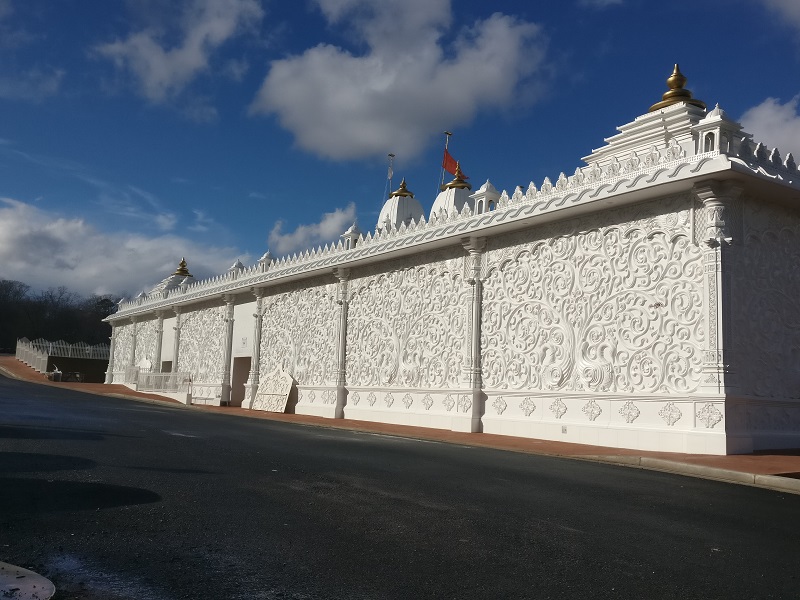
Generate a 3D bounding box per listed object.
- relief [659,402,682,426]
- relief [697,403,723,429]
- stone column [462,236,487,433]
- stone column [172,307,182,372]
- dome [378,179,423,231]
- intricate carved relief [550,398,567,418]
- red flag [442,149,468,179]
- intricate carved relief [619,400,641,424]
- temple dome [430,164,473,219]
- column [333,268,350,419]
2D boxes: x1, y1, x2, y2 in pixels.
[{"bbox_3d":[6.988,2.955,16.702,0.060,0.620,0.650,9,-11,-37],"label":"relief"},{"bbox_3d":[7.520,2.802,15.698,0.060,0.620,0.650,9,-11,-37],"label":"relief"},{"bbox_3d":[2.223,0.987,19.114,0.500,5.757,0.500,7,-10,-38],"label":"stone column"},{"bbox_3d":[-16.328,3.859,46.616,0.520,6.608,0.780,9,-11,-37],"label":"stone column"},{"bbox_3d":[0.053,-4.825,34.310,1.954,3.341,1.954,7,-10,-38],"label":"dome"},{"bbox_3d":[4.778,3.278,19.508,0.060,0.620,0.650,9,-11,-37],"label":"intricate carved relief"},{"bbox_3d":[3.176,-7.673,36.376,1.434,1.593,0.250,1,-8,0],"label":"red flag"},{"bbox_3d":[6.259,3.065,17.628,0.060,0.620,0.650,9,-11,-37],"label":"intricate carved relief"},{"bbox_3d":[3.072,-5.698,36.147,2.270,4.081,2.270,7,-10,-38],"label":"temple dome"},{"bbox_3d":[-2.745,1.918,29.357,0.520,6.752,0.780,9,-11,-37],"label":"column"}]

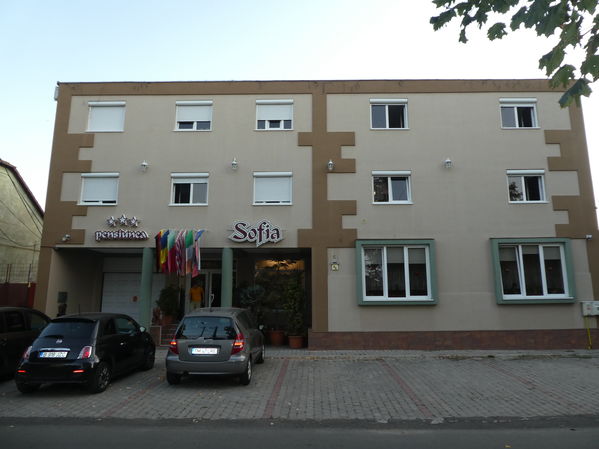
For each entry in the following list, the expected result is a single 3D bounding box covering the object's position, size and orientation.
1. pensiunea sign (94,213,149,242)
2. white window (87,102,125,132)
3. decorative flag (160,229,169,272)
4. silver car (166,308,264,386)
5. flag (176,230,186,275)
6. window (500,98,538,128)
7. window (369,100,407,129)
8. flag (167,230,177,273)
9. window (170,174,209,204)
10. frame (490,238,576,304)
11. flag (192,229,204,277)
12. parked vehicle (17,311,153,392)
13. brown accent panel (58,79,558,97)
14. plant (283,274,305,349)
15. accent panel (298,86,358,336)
[{"bbox_3d":[-5.971,0.142,14.060,1.827,0.923,0.130,0,-10,0],"label":"pensiunea sign"},{"bbox_3d":[-7.178,-3.972,15.532,1.402,1.181,0.200,0,-9,0],"label":"white window"},{"bbox_3d":[-4.625,0.918,14.376,0.275,1.496,0.300,0,-9,0],"label":"decorative flag"},{"bbox_3d":[-1.873,2.835,10.336,1.764,1.593,3.850,0,-9,1],"label":"silver car"},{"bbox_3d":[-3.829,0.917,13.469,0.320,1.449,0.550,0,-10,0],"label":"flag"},{"bbox_3d":[8.164,-4.088,15.480,1.426,1.202,0.200,0,-9,0],"label":"window"},{"bbox_3d":[3.282,-3.986,15.139,1.404,1.193,0.150,0,-10,1],"label":"window"},{"bbox_3d":[-4.367,0.935,14.372,0.343,1.460,0.300,0,-9,0],"label":"flag"},{"bbox_3d":[-3.787,-1.176,14.384,1.328,1.170,0.180,0,-10,0],"label":"window"},{"bbox_3d":[8.126,1.635,14.512,2.728,2.273,0.280,0,-9,0],"label":"frame"},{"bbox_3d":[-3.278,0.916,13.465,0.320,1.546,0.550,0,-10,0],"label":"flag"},{"bbox_3d":[-4.543,2.761,9.459,1.627,1.488,3.546,-1,-9,2],"label":"parked vehicle"},{"bbox_3d":[0.622,-5.008,15.313,19.097,0.536,0.120,0,-10,1],"label":"brown accent panel"},{"bbox_3d":[-0.207,3.109,14.979,0.775,2.594,0.750,0,-9,0],"label":"plant"},{"bbox_3d":[0.968,-0.616,14.522,2.030,8.522,0.060,0,-10,1],"label":"accent panel"}]

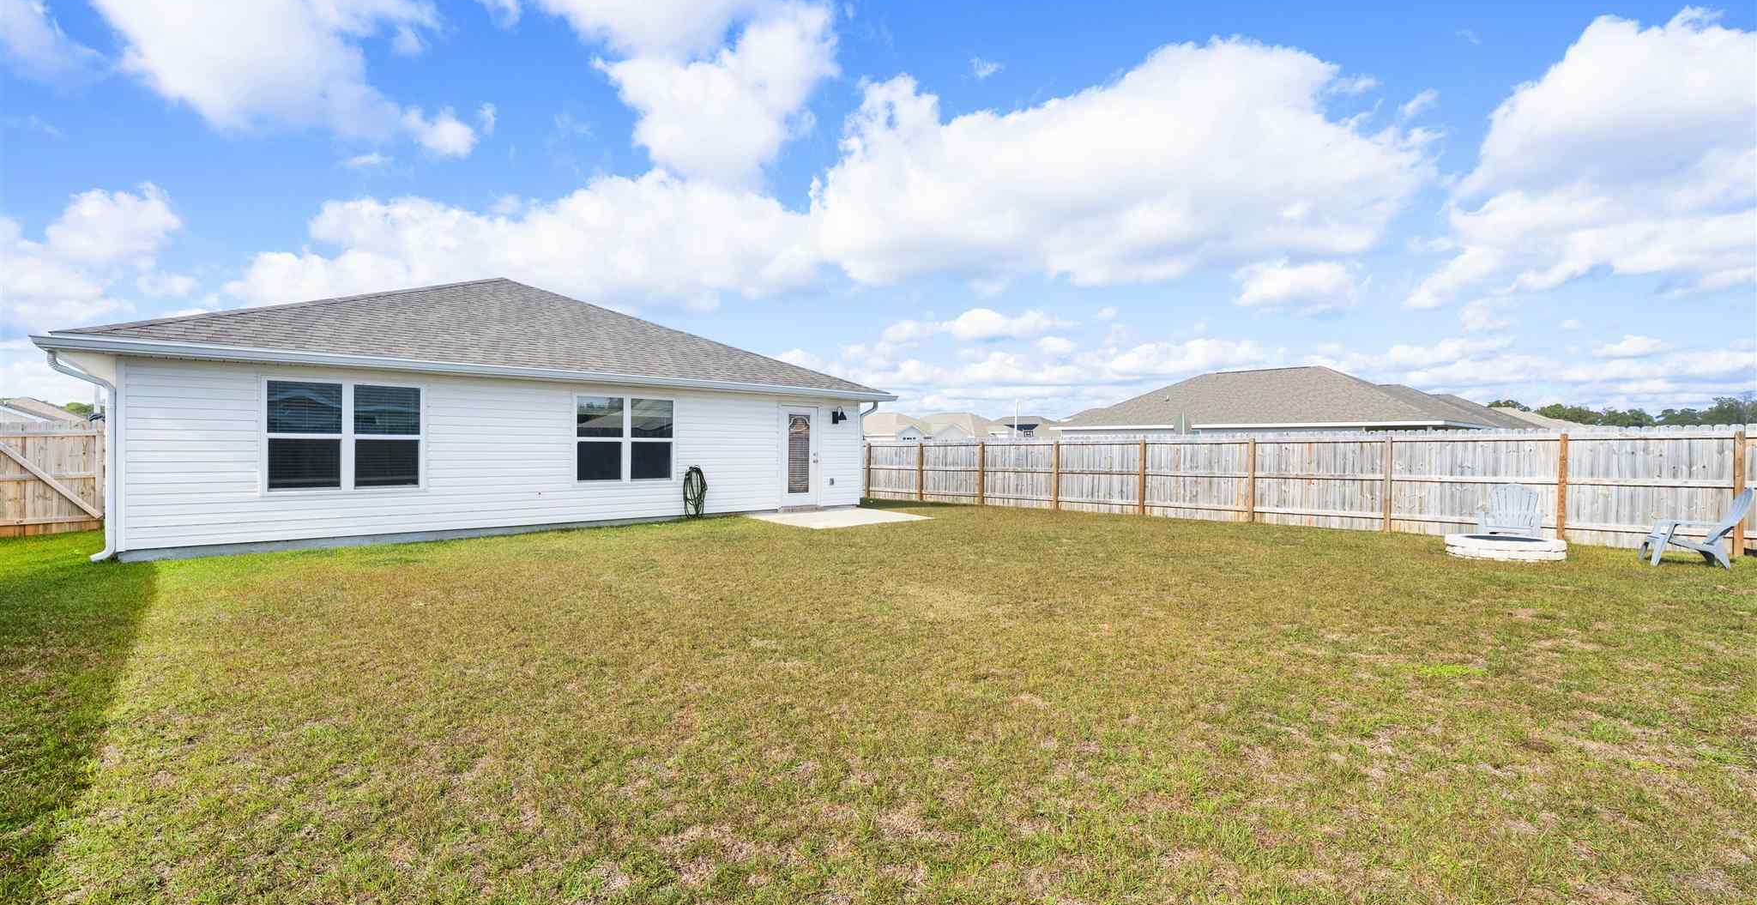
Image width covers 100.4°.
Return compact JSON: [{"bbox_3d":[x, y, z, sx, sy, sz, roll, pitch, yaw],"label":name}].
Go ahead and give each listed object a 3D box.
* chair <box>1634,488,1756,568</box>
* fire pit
[{"bbox_3d":[9.840,0.900,8.770,0.890,0.970,0.730,0,0,34],"label":"chair"},{"bbox_3d":[8.420,1.280,9.860,1.230,0.215,1.230,0,0,40],"label":"fire pit"}]

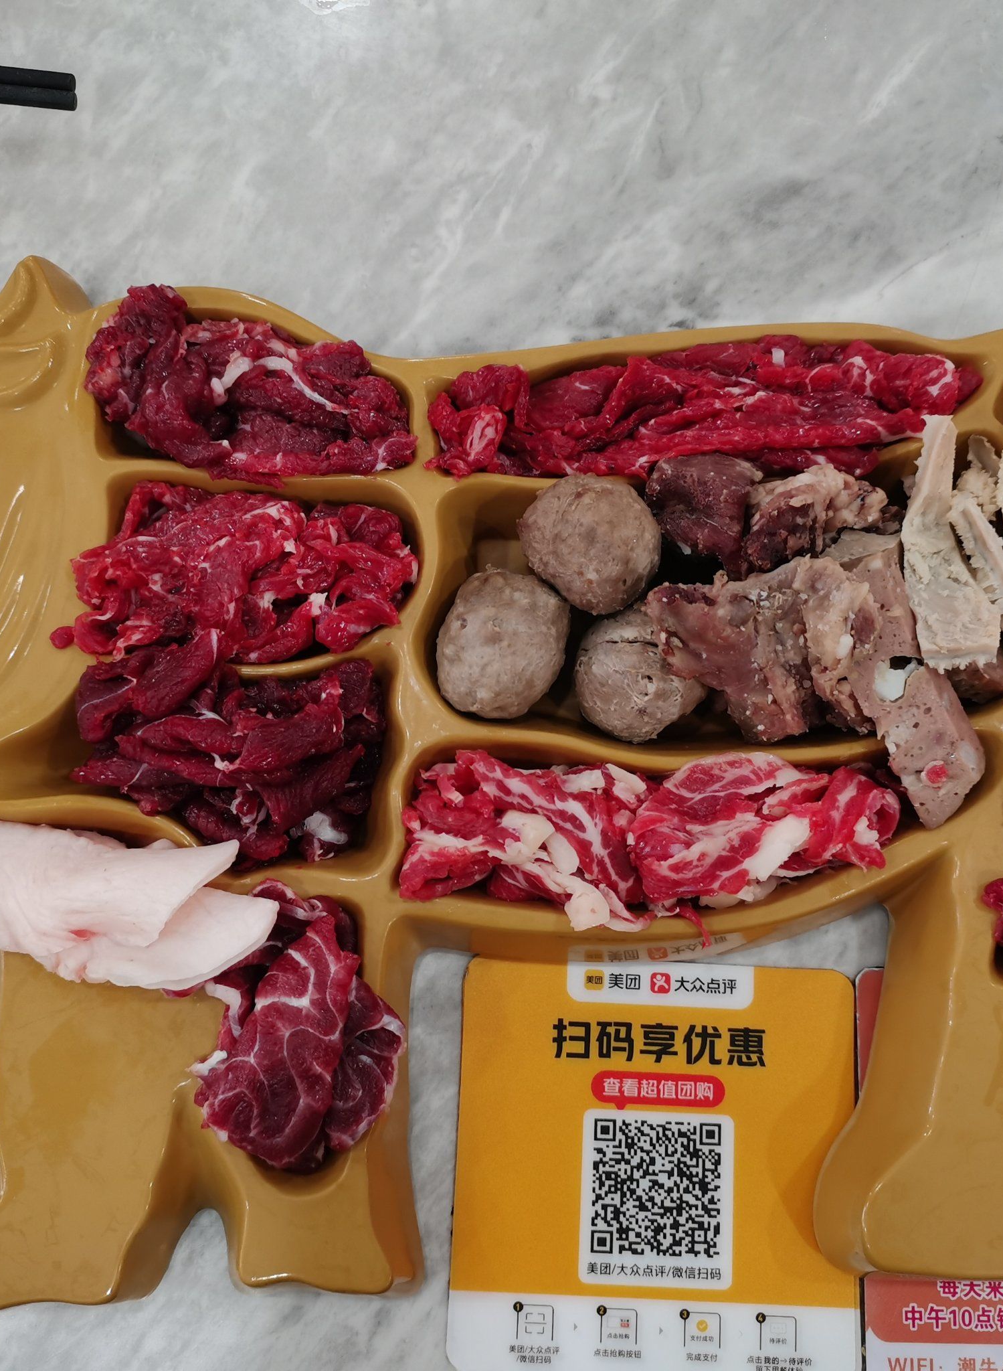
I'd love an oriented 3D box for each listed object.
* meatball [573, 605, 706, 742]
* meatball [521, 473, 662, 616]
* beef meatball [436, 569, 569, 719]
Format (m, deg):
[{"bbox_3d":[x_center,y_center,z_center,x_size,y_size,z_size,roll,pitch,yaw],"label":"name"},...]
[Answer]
[{"bbox_3d":[0.037,-0.003,0.379,0.035,0.035,0.036,0,76,2],"label":"meatball"},{"bbox_3d":[0.024,-0.038,0.383,0.038,0.037,0.037,0,76,2],"label":"meatball"},{"bbox_3d":[0.000,-0.011,0.381,0.035,0.037,0.040,0,76,2],"label":"beef meatball"}]

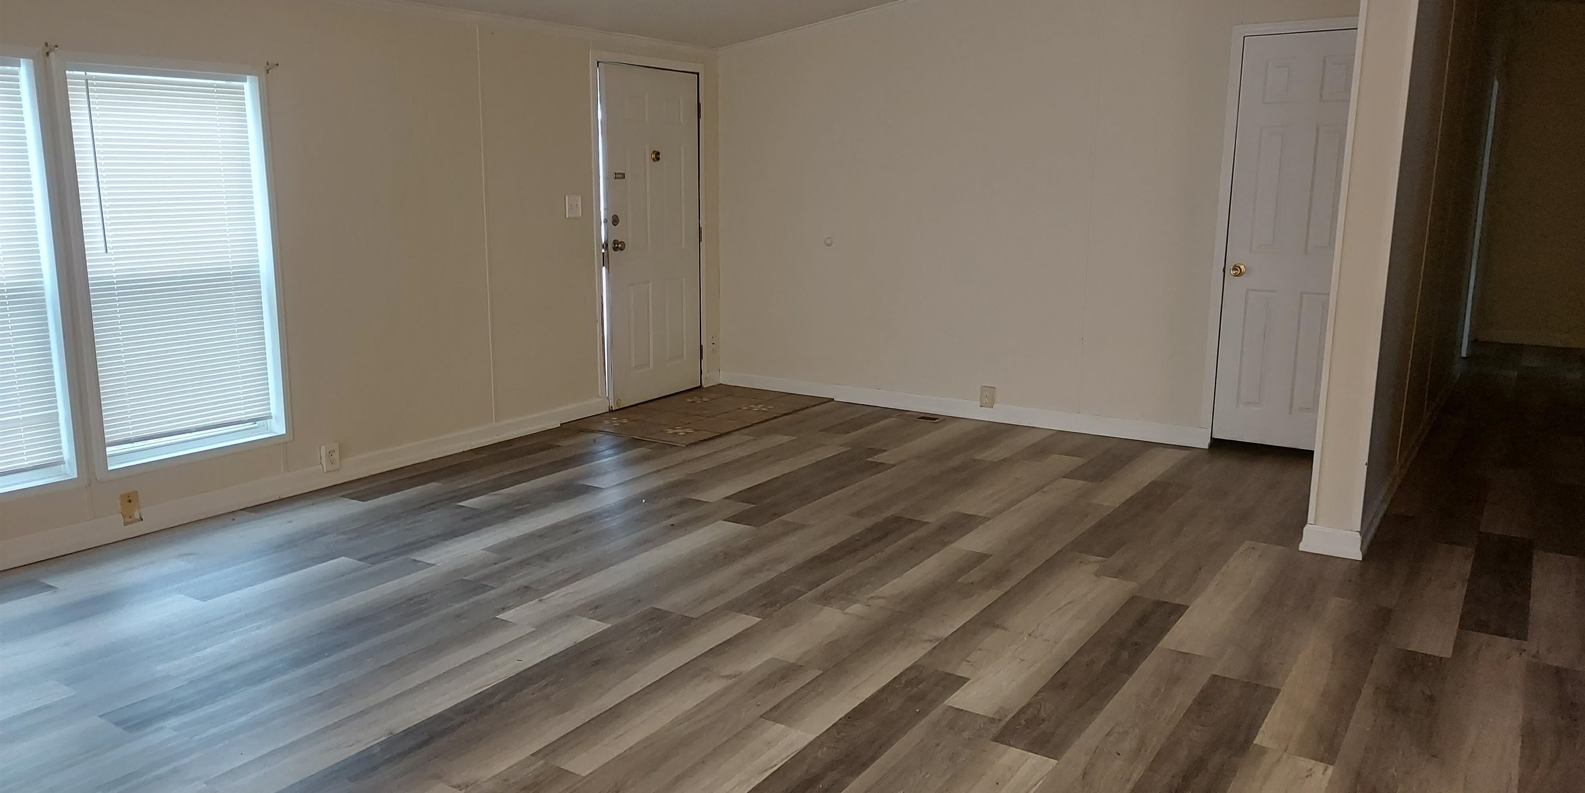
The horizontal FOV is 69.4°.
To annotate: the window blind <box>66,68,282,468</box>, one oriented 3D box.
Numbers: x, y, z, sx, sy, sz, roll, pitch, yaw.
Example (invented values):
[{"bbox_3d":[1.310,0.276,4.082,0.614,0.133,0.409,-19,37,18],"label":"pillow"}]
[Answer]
[{"bbox_3d":[-2.460,-0.527,4.567,0.050,1.453,0.730,8,13,32],"label":"window blind"}]

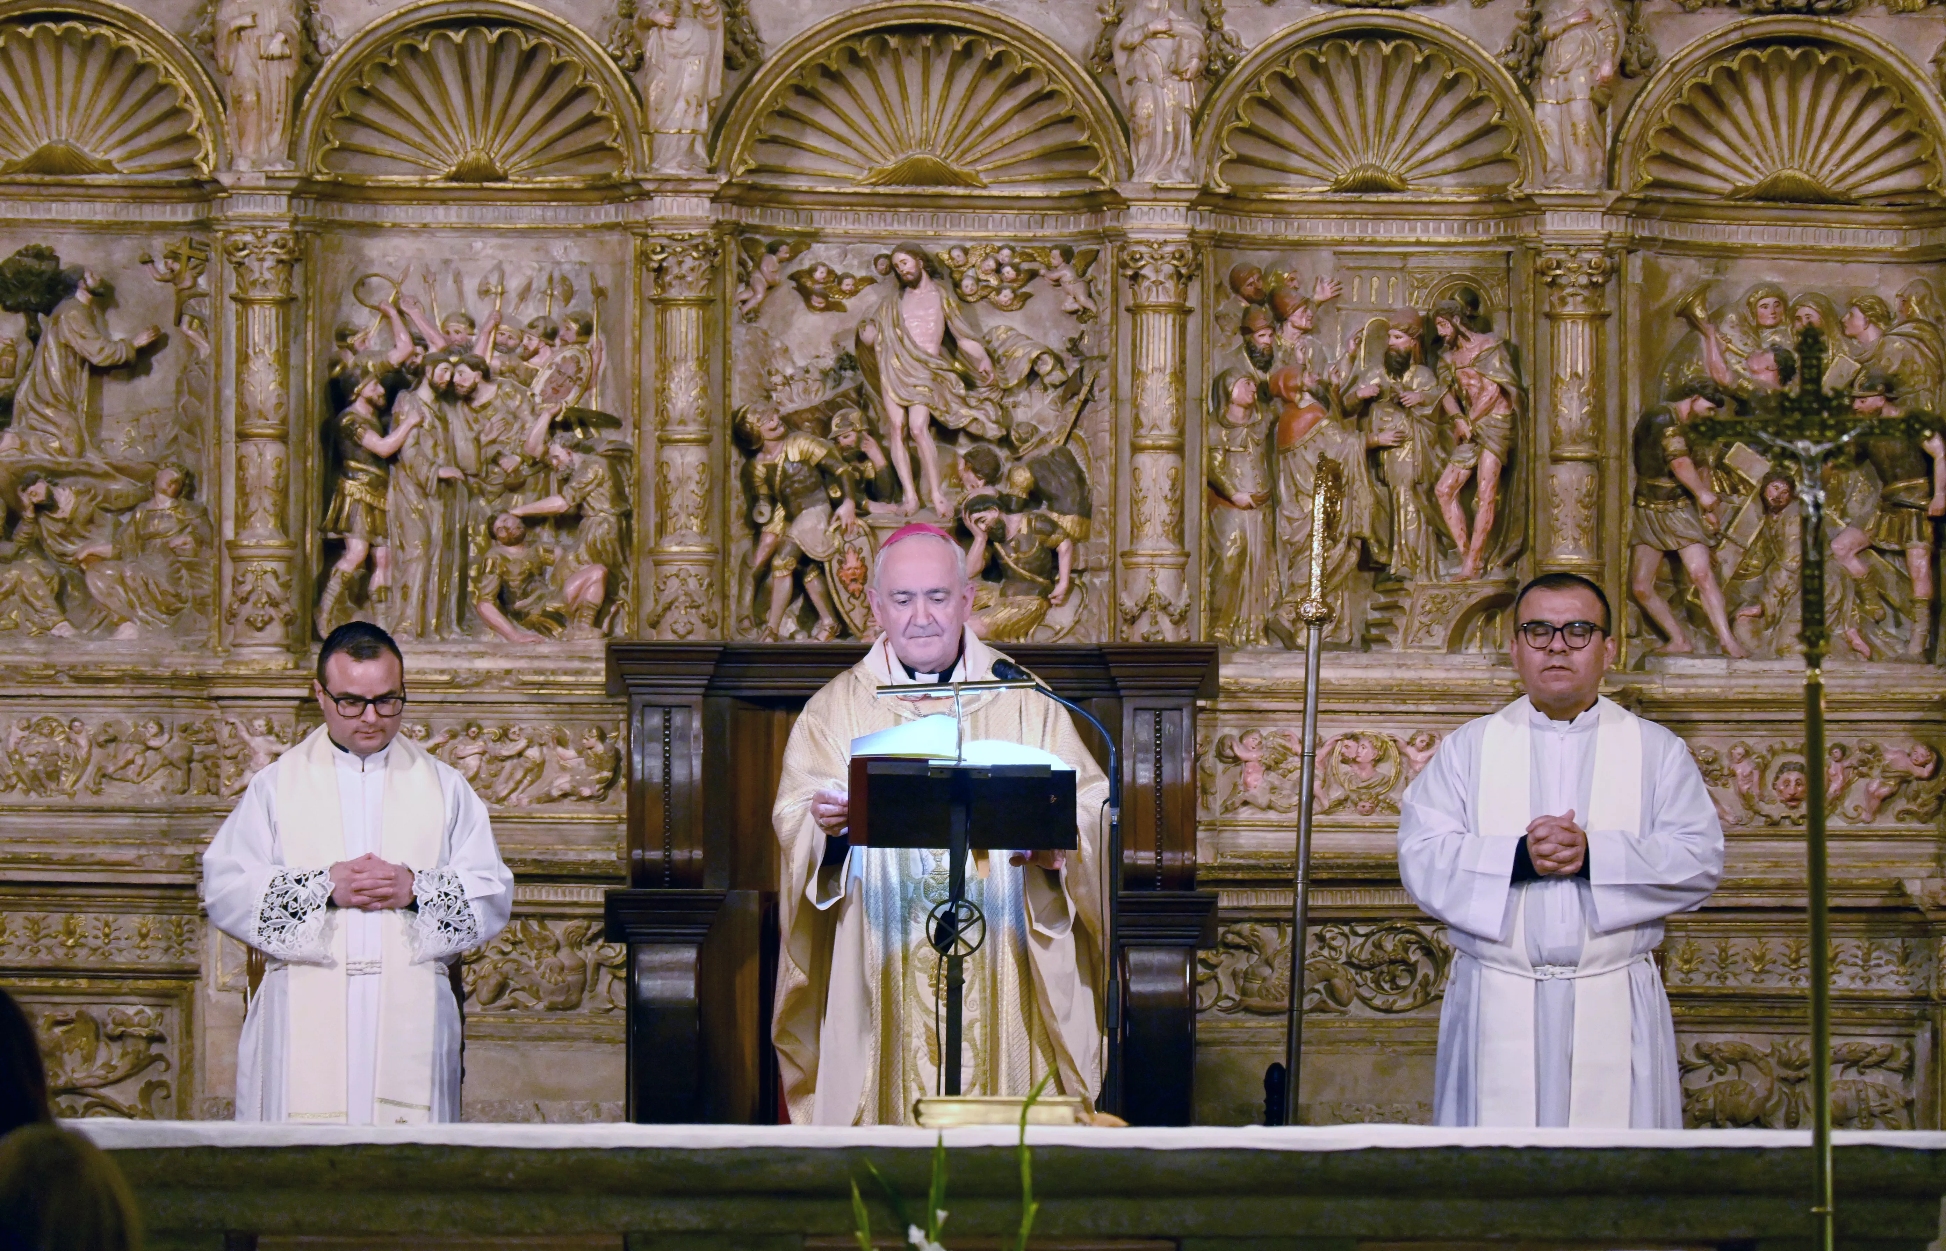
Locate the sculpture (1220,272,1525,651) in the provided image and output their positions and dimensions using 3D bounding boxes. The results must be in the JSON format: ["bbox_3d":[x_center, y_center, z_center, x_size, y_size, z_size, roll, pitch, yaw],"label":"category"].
[{"bbox_3d":[0.678,-0.289,34.700,0.530,0.665,0.170,0,-1,0],"label":"sculpture"}]

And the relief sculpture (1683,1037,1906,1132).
[{"bbox_3d":[1.482,0.848,36.500,0.416,0.213,0.080,1,-3,-3],"label":"relief sculpture"}]

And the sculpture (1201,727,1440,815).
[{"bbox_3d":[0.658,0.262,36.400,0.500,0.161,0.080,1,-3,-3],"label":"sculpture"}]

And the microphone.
[{"bbox_3d":[0.176,0.762,33.200,0.340,1.420,0.250,-1,-2,41],"label":"microphone"}]

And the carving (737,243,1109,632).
[{"bbox_3d":[-0.098,-0.329,36.400,0.674,0.728,0.170,1,-3,-3],"label":"carving"}]

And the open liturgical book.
[{"bbox_3d":[-0.022,0.251,33.150,0.370,0.080,0.270,0,-29,0],"label":"open liturgical book"}]

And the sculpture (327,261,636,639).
[{"bbox_3d":[-0.856,-0.303,34.700,0.530,0.660,0.170,0,-1,0],"label":"sculpture"}]

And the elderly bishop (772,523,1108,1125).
[{"bbox_3d":[-0.054,0.682,33.550,0.560,1.700,0.480,0,-1,0],"label":"elderly bishop"}]

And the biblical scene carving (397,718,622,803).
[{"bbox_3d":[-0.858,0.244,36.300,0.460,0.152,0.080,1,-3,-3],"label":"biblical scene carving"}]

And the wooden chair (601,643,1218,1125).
[{"bbox_3d":[-0.111,0.777,35.700,1.087,1.463,0.750,0,-3,0],"label":"wooden chair"}]

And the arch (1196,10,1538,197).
[{"bbox_3d":[0.709,-0.938,36.500,0.616,0.328,0.200,1,-3,-3],"label":"arch"}]

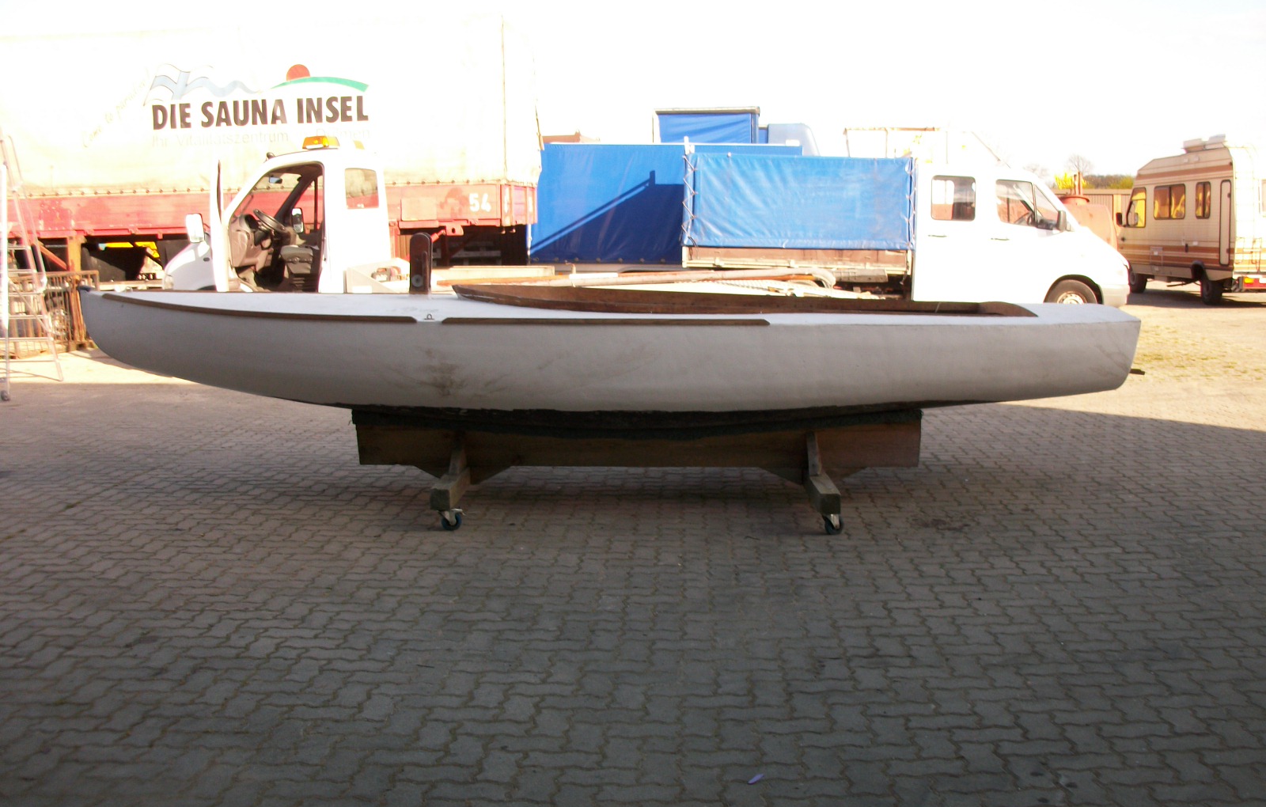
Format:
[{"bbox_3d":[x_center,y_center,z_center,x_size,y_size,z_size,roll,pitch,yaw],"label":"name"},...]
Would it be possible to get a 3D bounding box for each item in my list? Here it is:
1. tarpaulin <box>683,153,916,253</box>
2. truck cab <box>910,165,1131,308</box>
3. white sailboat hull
[{"bbox_3d":[2.330,-2.900,18.500,3.200,1.320,2.000,0,8,4],"label":"tarpaulin"},{"bbox_3d":[5.520,-2.340,18.200,3.120,2.170,1.970,0,8,4],"label":"truck cab"},{"bbox_3d":[-0.290,-0.280,6.700,5.560,0.780,1.720,0,8,5],"label":"white sailboat hull"}]

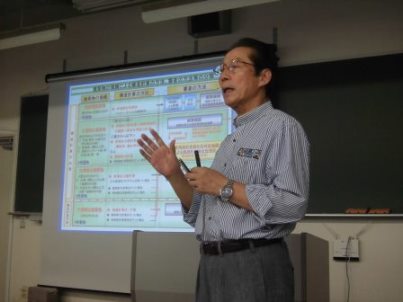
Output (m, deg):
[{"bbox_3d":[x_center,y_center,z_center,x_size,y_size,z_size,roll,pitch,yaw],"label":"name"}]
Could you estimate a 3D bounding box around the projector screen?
[{"bbox_3d":[-0.523,0.217,4.815,2.302,2.044,0.100,-3,-8,26],"label":"projector screen"}]

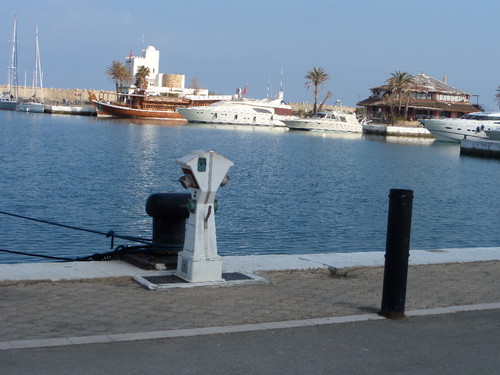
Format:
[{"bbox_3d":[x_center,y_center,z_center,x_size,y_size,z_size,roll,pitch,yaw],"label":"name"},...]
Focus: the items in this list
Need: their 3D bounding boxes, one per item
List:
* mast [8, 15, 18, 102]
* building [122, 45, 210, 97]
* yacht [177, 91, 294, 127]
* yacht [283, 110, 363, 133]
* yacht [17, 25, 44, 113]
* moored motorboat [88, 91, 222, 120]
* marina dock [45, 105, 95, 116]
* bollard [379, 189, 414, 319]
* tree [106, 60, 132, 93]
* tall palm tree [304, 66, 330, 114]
[{"bbox_3d":[-50.971,-28.018,193.000,0.300,18.300,0.300,2,5,-20],"label":"mast"},{"bbox_3d":[-20.234,-26.413,217.000,19.500,14.500,12.000,2,5,-18],"label":"building"},{"bbox_3d":[-2.715,-16.497,187.000,24.300,7.200,6.000,3,5,-12],"label":"yacht"},{"bbox_3d":[14.184,-12.630,174.000,14.600,3.900,4.400,2,5,-15],"label":"yacht"},{"bbox_3d":[-45.732,-24.850,187.000,4.000,18.300,12.500,1,5,-25],"label":"yacht"},{"bbox_3d":[-20.154,-17.474,192.000,27.500,6.200,6.800,3,5,-10],"label":"moored motorboat"},{"bbox_3d":[-38.285,-16.317,191.000,11.000,1.900,6.000,3,5,-12],"label":"marina dock"},{"bbox_3d":[1.178,0.535,7.200,0.200,1.020,0.200,4,5,0],"label":"bollard"},{"bbox_3d":[-29.810,-23.802,203.000,5.800,10.300,5.800,4,5,0],"label":"tree"},{"bbox_3d":[14.698,-21.122,195.000,5.500,10.600,5.500,4,5,0],"label":"tall palm tree"}]

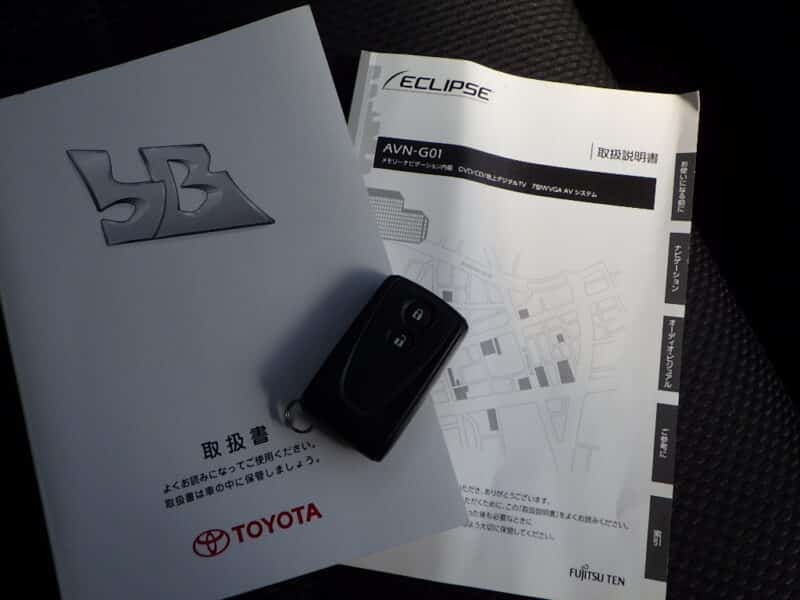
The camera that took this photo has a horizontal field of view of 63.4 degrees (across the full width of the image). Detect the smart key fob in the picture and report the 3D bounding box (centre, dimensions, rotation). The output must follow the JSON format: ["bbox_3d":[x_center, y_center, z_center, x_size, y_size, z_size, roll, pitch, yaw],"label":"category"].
[{"bbox_3d":[-0.005,0.024,0.233,0.037,0.013,0.063,34,85,7],"label":"smart key fob"}]

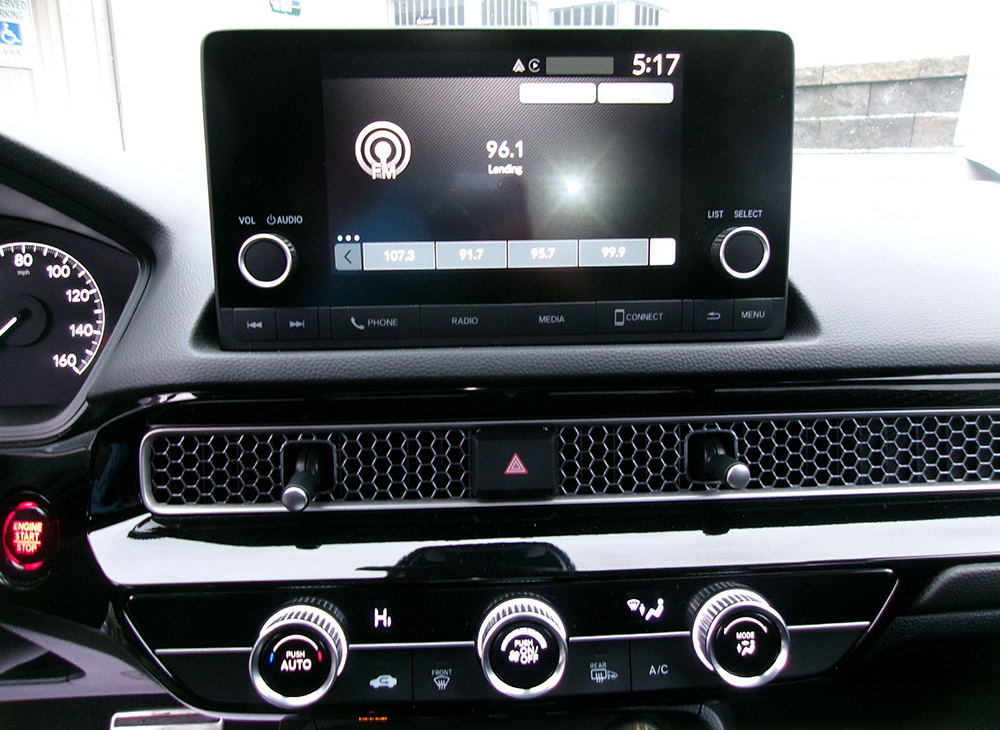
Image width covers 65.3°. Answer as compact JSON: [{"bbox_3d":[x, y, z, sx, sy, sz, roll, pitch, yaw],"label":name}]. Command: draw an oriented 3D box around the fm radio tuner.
[{"bbox_3d":[0.002,-0.076,0.345,0.251,0.134,0.038,-1,7,-3],"label":"fm radio tuner"}]

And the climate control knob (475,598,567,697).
[{"bbox_3d":[0.009,0.111,0.306,0.036,0.036,0.015,-1,0,-3],"label":"climate control knob"}]

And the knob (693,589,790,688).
[{"bbox_3d":[0.096,0.110,0.311,0.036,0.036,0.015,-1,0,-3],"label":"knob"}]

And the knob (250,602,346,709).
[{"bbox_3d":[-0.078,0.113,0.301,0.036,0.036,0.015,-1,0,-3],"label":"knob"}]

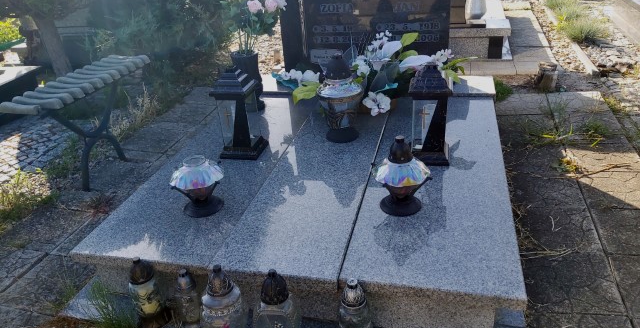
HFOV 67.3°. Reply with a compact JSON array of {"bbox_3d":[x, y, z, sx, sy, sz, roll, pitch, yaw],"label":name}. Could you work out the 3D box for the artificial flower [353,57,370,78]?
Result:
[{"bbox_3d":[0.213,-0.496,2.471,0.090,0.110,0.080,-3,29,5],"label":"artificial flower"}]

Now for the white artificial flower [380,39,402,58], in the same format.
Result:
[{"bbox_3d":[0.359,-0.575,2.414,0.110,0.080,0.090,-5,28,0],"label":"white artificial flower"}]

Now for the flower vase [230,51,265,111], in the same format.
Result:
[{"bbox_3d":[-0.405,-0.476,2.740,0.155,0.305,0.155,2,29,15],"label":"flower vase"}]

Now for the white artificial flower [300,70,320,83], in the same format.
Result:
[{"bbox_3d":[-0.052,-0.479,2.630,0.105,0.065,0.075,-6,28,0],"label":"white artificial flower"}]

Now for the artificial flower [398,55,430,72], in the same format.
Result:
[{"bbox_3d":[0.470,-0.500,2.393,0.150,0.070,0.085,-5,28,0],"label":"artificial flower"}]

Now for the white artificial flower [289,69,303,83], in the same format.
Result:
[{"bbox_3d":[-0.136,-0.491,2.670,0.070,0.060,0.060,-5,28,0],"label":"white artificial flower"}]

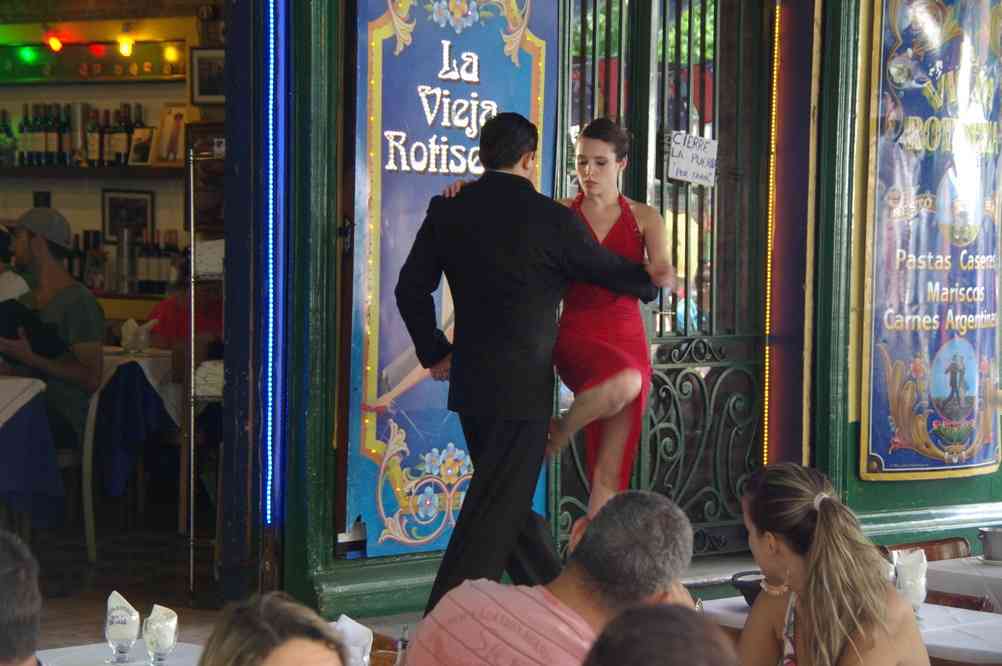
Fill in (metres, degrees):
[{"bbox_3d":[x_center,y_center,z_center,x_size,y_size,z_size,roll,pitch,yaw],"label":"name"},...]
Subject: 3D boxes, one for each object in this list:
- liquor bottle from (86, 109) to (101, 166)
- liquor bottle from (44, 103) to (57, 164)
[{"bbox_3d":[-2.010,-0.962,13.300,0.074,0.290,0.074,1,4,0],"label":"liquor bottle"},{"bbox_3d":[-2.272,-0.995,13.600,0.076,0.315,0.076,1,3,0],"label":"liquor bottle"}]

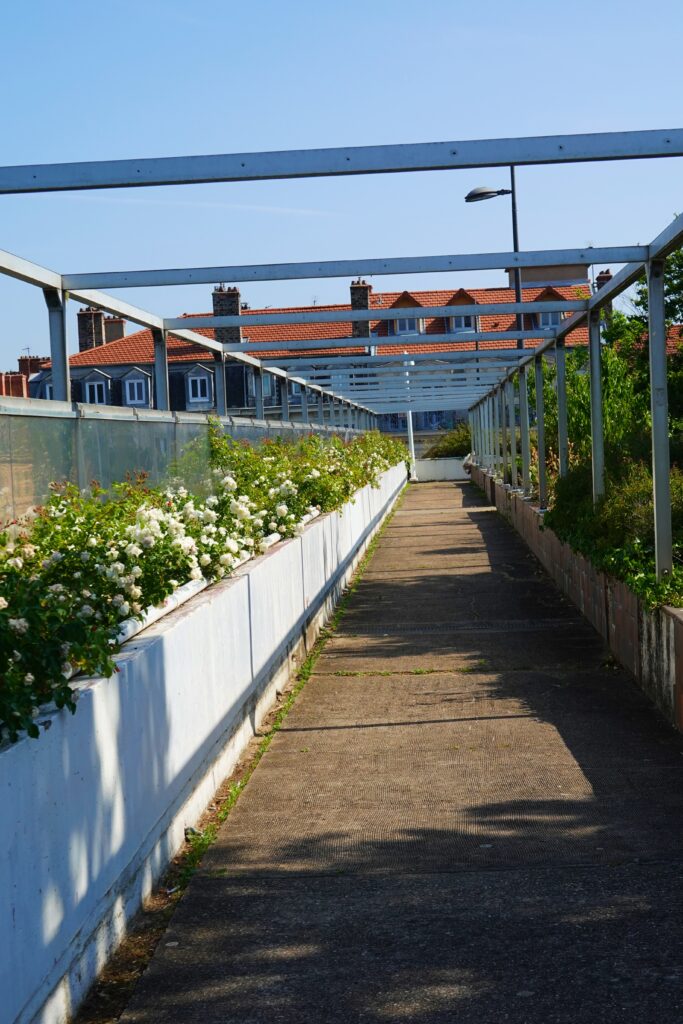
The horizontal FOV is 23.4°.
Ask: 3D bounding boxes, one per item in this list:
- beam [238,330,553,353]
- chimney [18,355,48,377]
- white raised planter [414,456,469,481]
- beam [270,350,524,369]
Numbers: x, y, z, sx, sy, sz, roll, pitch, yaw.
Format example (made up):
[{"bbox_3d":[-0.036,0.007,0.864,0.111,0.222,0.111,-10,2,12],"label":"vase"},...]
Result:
[{"bbox_3d":[0.459,-1.662,16.085,3.232,0.080,0.075,-2,2,3],"label":"beam"},{"bbox_3d":[-19.569,-9.260,105.000,2.000,1.550,0.900,-2,2,3],"label":"chimney"},{"bbox_3d":[3.569,-1.508,58.882,2.170,0.780,0.850,-2,2,3],"label":"white raised planter"},{"bbox_3d":[0.658,-1.822,19.576,3.232,0.080,0.075,-2,2,3],"label":"beam"}]

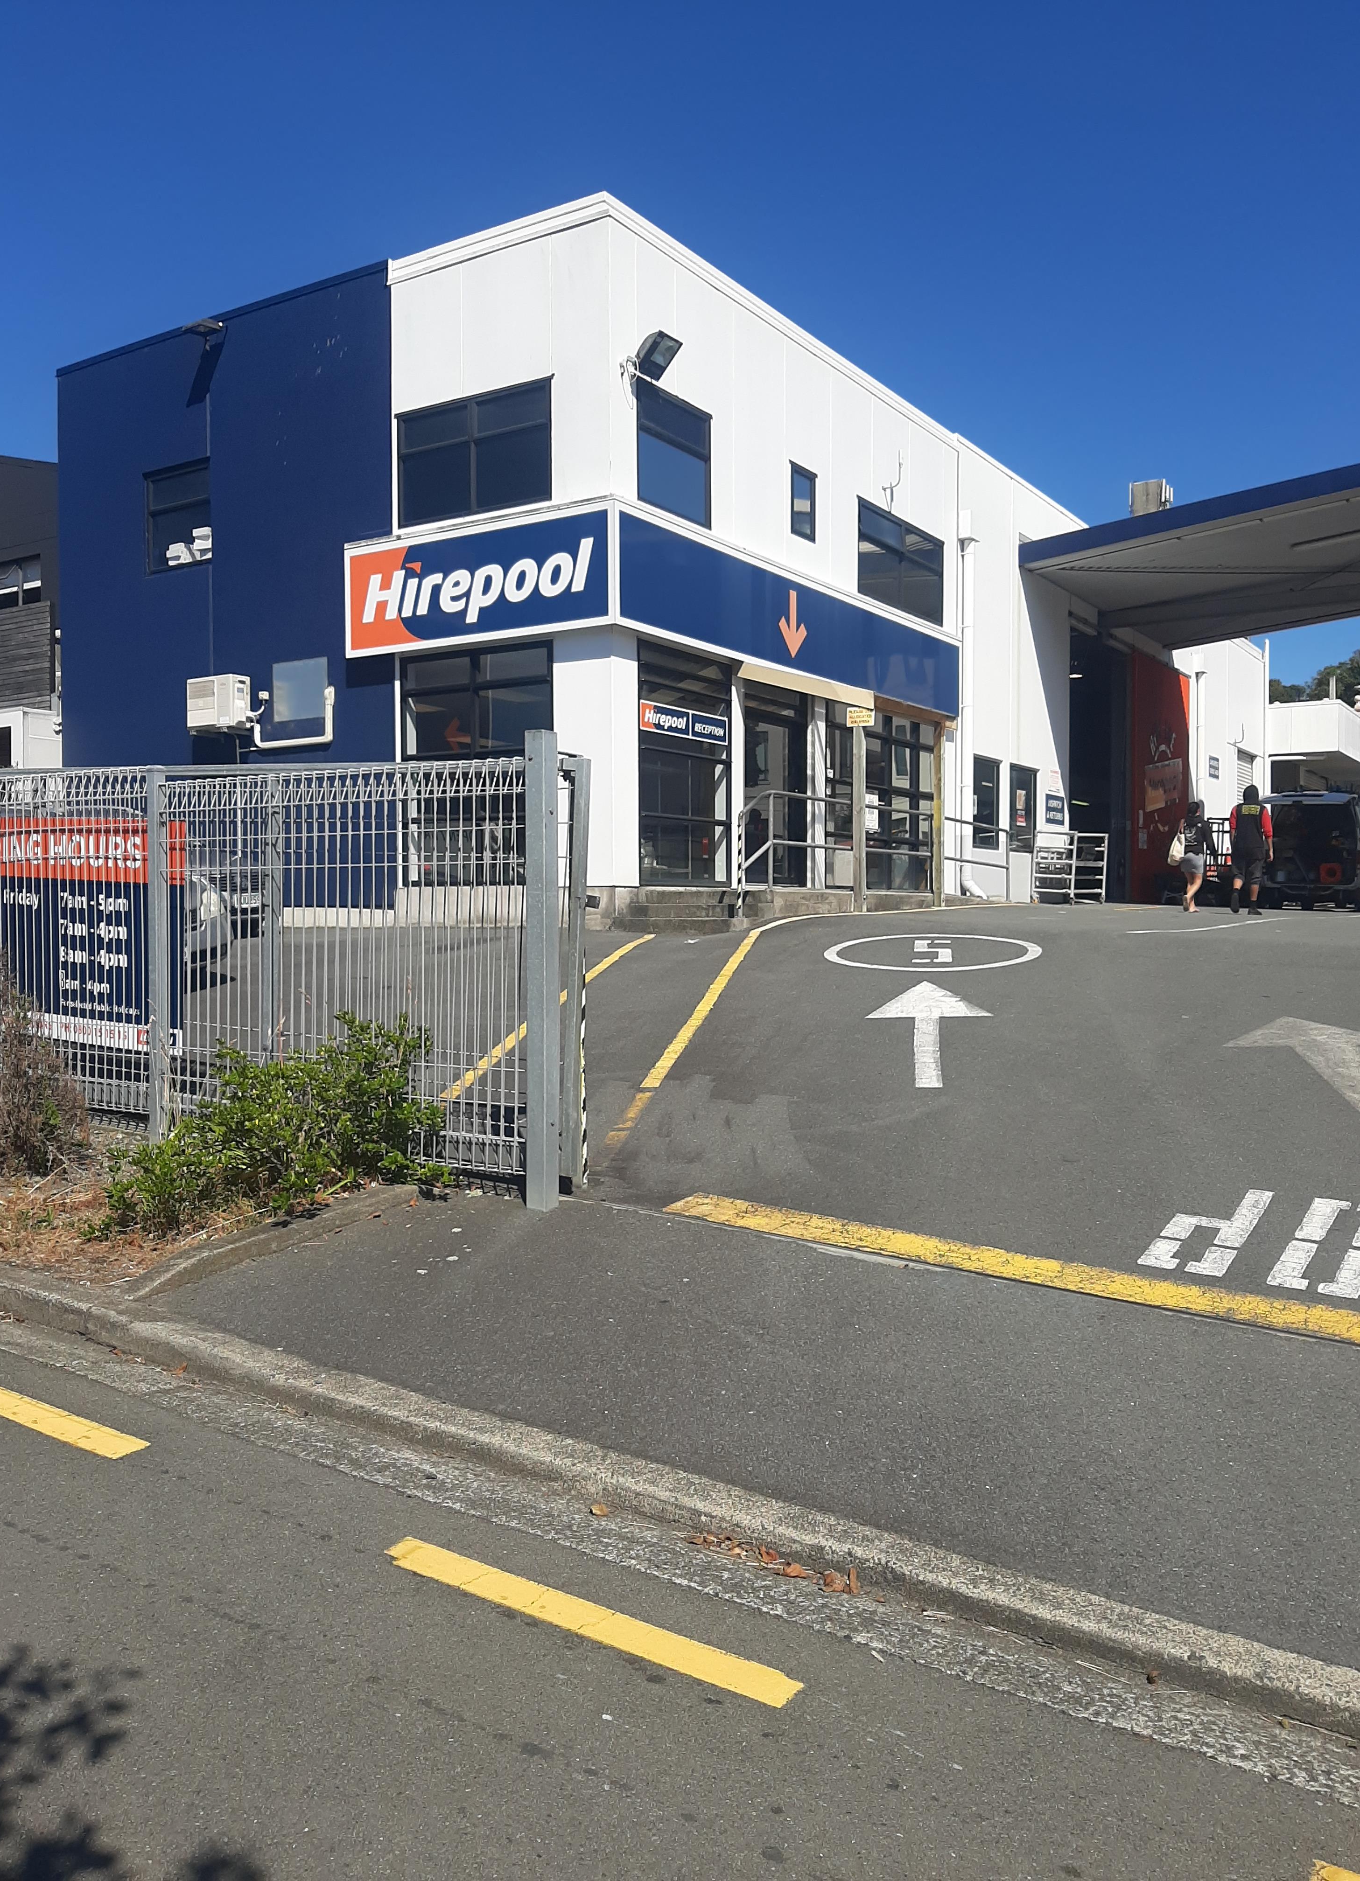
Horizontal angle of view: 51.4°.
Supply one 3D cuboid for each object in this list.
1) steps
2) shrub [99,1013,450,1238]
[{"bbox_3d":[1.196,-0.348,15.503,1.330,0.460,4.800,1,2,33],"label":"steps"},{"bbox_3d":[-1.761,0.729,6.224,1.080,0.820,1.080,1,2,33],"label":"shrub"}]

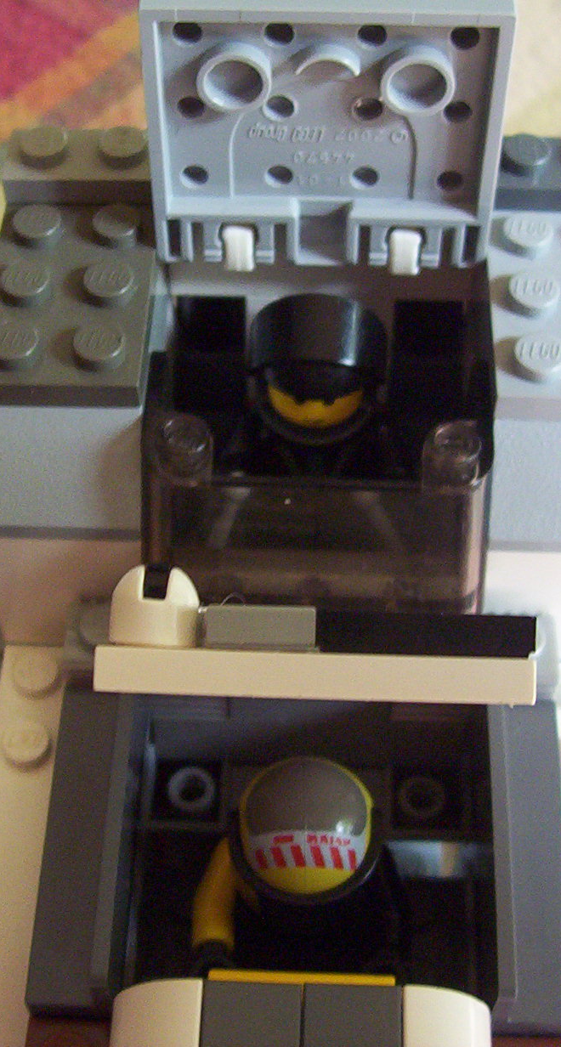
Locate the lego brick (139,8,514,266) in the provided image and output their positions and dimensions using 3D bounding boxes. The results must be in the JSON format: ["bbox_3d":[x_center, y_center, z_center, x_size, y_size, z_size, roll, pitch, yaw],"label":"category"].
[{"bbox_3d":[0.004,-0.036,0.158,0.032,0.029,0.005,1,52,1],"label":"lego brick"}]

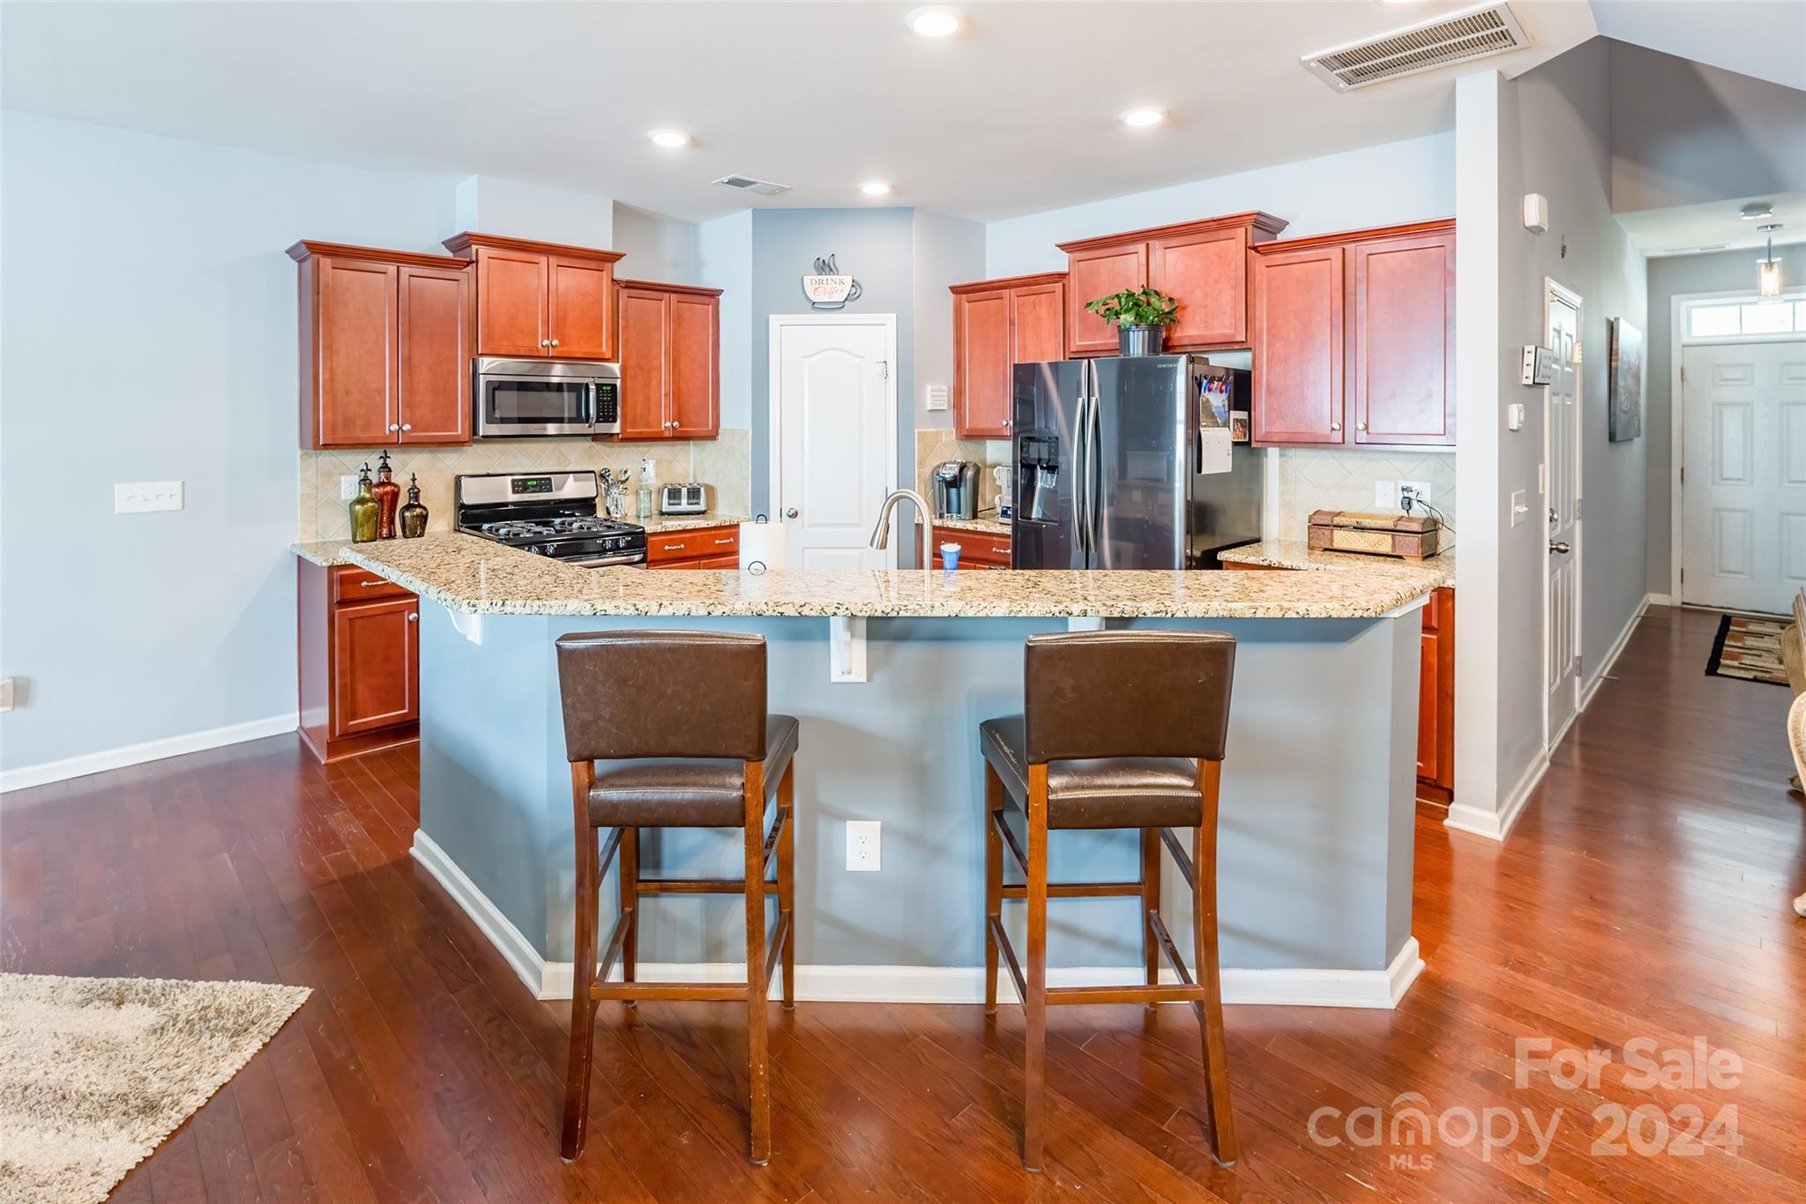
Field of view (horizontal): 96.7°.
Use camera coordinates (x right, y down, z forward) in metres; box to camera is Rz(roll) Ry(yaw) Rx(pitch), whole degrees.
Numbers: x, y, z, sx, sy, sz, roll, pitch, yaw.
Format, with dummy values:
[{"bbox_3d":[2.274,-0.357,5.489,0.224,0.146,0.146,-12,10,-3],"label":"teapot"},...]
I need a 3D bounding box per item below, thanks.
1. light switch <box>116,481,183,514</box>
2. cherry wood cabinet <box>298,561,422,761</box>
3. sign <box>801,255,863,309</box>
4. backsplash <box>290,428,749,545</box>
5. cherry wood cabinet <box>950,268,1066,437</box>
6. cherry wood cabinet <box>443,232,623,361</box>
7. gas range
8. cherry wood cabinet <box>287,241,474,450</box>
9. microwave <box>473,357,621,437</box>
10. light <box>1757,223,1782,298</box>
[{"bbox_3d":[-3.284,-0.454,3.500,0.217,0.123,0.012,-6,9,-41],"label":"light switch"},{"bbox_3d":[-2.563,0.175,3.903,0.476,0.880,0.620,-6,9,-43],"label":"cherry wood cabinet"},{"bbox_3d":[-0.421,-1.906,4.790,0.365,0.335,0.030,0,7,-1],"label":"sign"},{"bbox_3d":[-1.954,-0.655,4.430,2.127,0.458,0.682,-6,9,-43],"label":"backsplash"},{"bbox_3d":[0.730,-1.476,4.937,0.370,0.946,0.892,-6,9,-42],"label":"cherry wood cabinet"},{"bbox_3d":[-2.057,-1.677,4.541,0.845,0.633,0.380,-6,9,-43],"label":"cherry wood cabinet"},{"bbox_3d":[-1.861,-0.084,4.278,0.760,1.180,0.690,-6,9,-41],"label":"gas range"},{"bbox_3d":[-2.596,-1.257,4.037,0.730,0.960,0.380,-6,9,-43],"label":"cherry wood cabinet"},{"bbox_3d":[-2.039,-1.147,4.537,0.765,0.420,0.410,-6,9,-43],"label":"microwave"},{"bbox_3d":[5.792,-2.258,5.360,0.120,0.510,0.120,-6,10,-43],"label":"light"}]

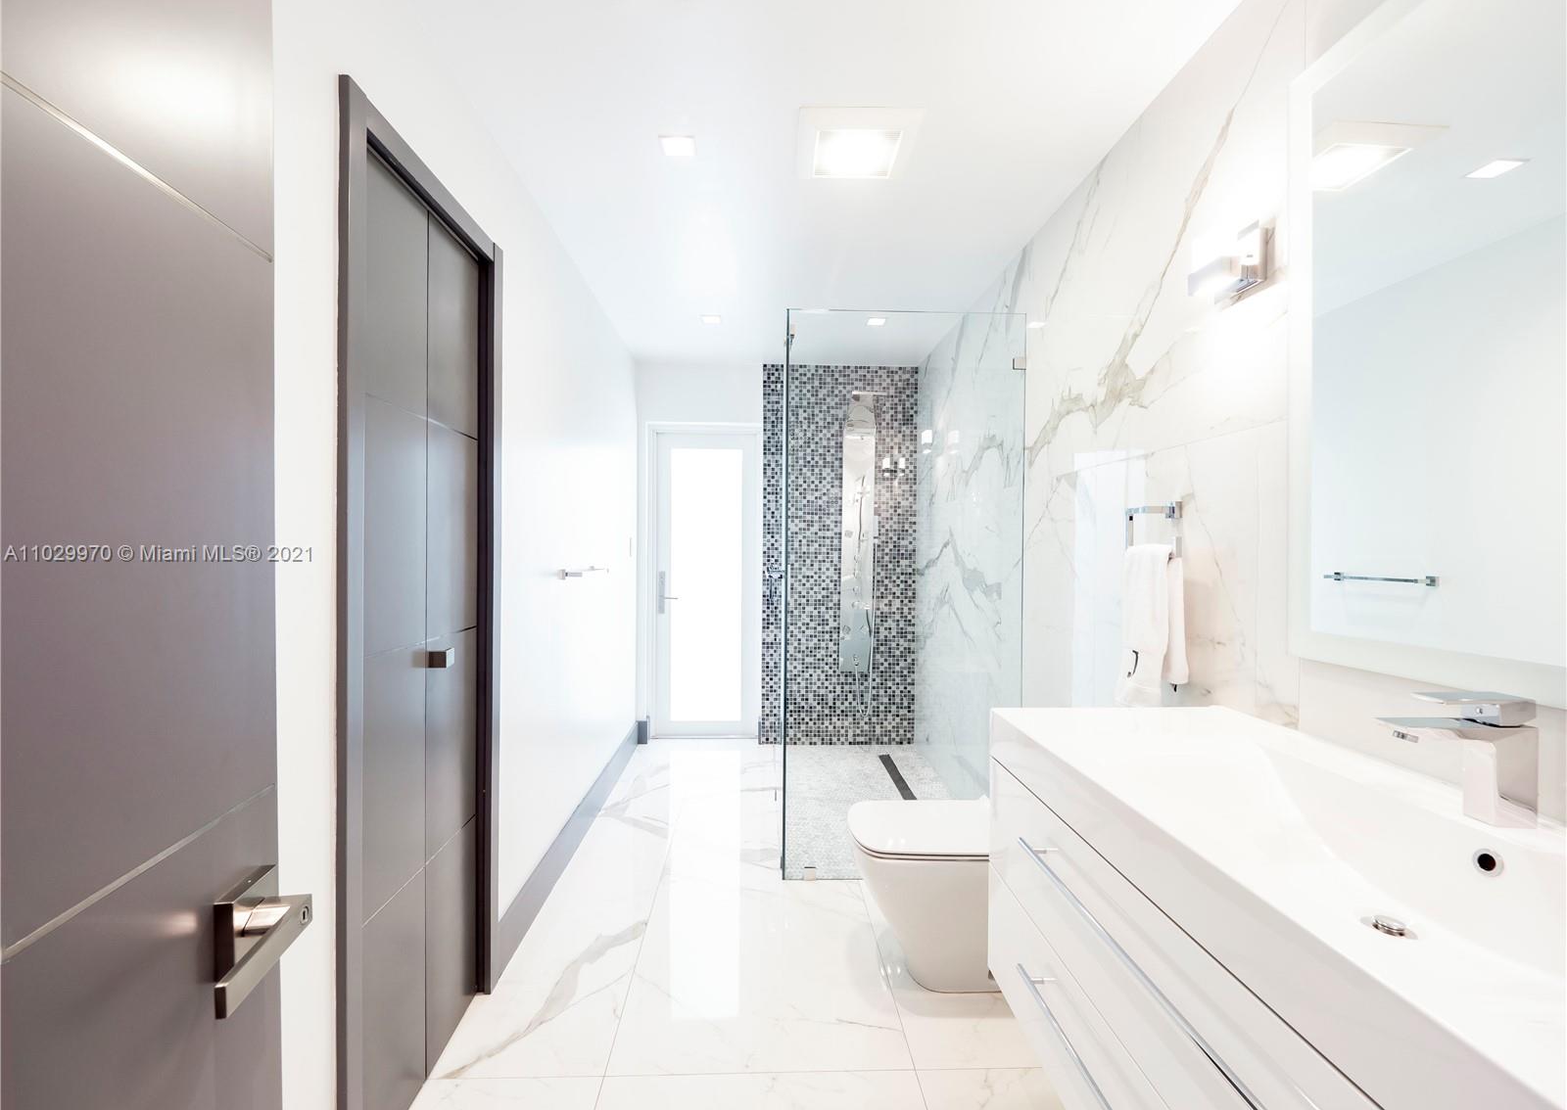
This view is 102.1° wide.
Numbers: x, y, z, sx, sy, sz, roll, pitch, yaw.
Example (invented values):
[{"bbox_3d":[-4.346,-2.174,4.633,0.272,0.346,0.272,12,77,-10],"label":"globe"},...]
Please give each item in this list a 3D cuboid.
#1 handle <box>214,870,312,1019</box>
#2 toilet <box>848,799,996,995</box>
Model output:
[{"bbox_3d":[-0.453,0.328,0.534,0.056,0.064,0.136,0,0,-10],"label":"handle"},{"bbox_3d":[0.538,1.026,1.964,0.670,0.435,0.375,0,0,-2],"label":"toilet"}]

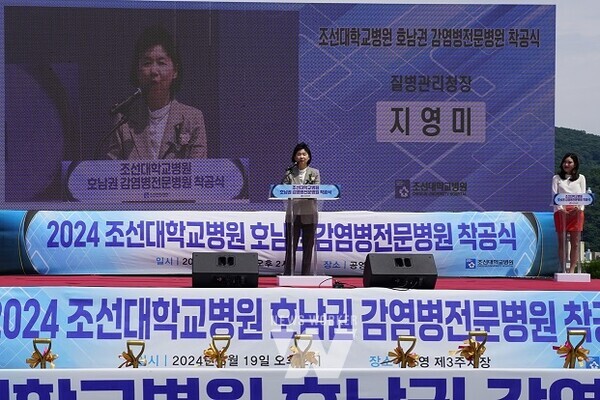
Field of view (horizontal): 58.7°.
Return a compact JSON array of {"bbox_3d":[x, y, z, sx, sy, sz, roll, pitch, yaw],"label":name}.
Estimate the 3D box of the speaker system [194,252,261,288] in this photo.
[{"bbox_3d":[-0.820,0.775,5.970,0.730,0.400,0.440,0,-1,-3],"label":"speaker system"}]

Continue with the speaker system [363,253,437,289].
[{"bbox_3d":[1.120,0.785,5.970,0.740,0.400,0.440,0,-1,0],"label":"speaker system"}]

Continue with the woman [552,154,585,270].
[{"bbox_3d":[3.510,0.200,6.950,0.450,1.640,0.340,0,-1,21],"label":"woman"}]

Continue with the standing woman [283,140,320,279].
[{"bbox_3d":[0.020,0.140,6.400,0.470,1.640,0.360,0,-1,0],"label":"standing woman"}]

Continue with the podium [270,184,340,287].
[{"bbox_3d":[0.060,0.400,6.020,0.770,1.150,0.450,0,-1,0],"label":"podium"}]

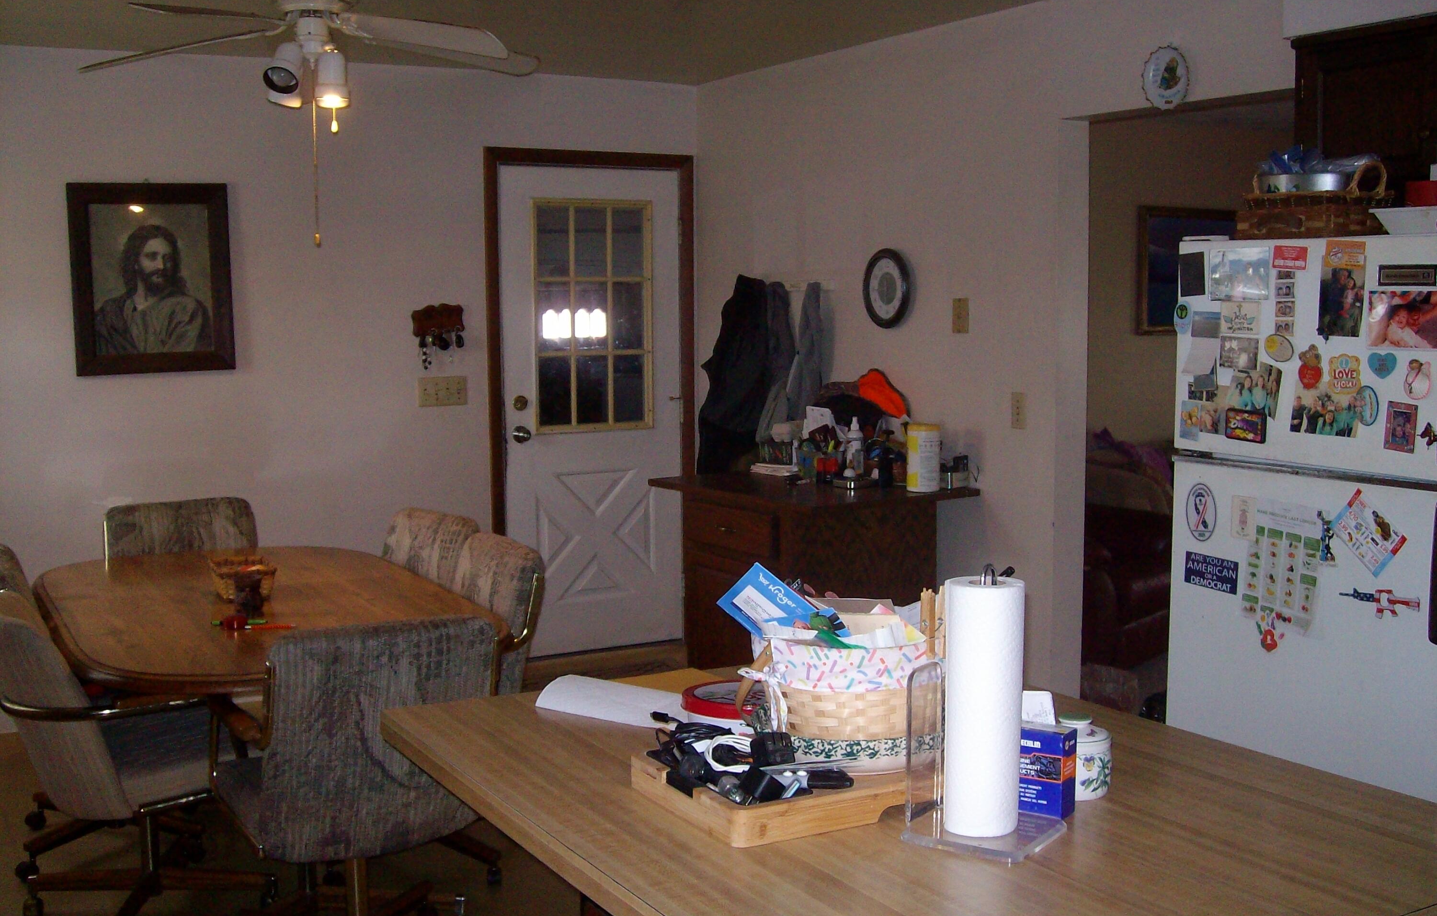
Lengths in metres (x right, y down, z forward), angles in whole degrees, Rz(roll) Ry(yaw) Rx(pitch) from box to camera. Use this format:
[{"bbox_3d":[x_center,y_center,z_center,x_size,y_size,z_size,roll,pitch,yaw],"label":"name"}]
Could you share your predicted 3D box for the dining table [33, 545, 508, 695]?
[{"bbox_3d":[-1.237,0.740,3.905,1.030,0.745,1.820,-4,7,-30],"label":"dining table"}]

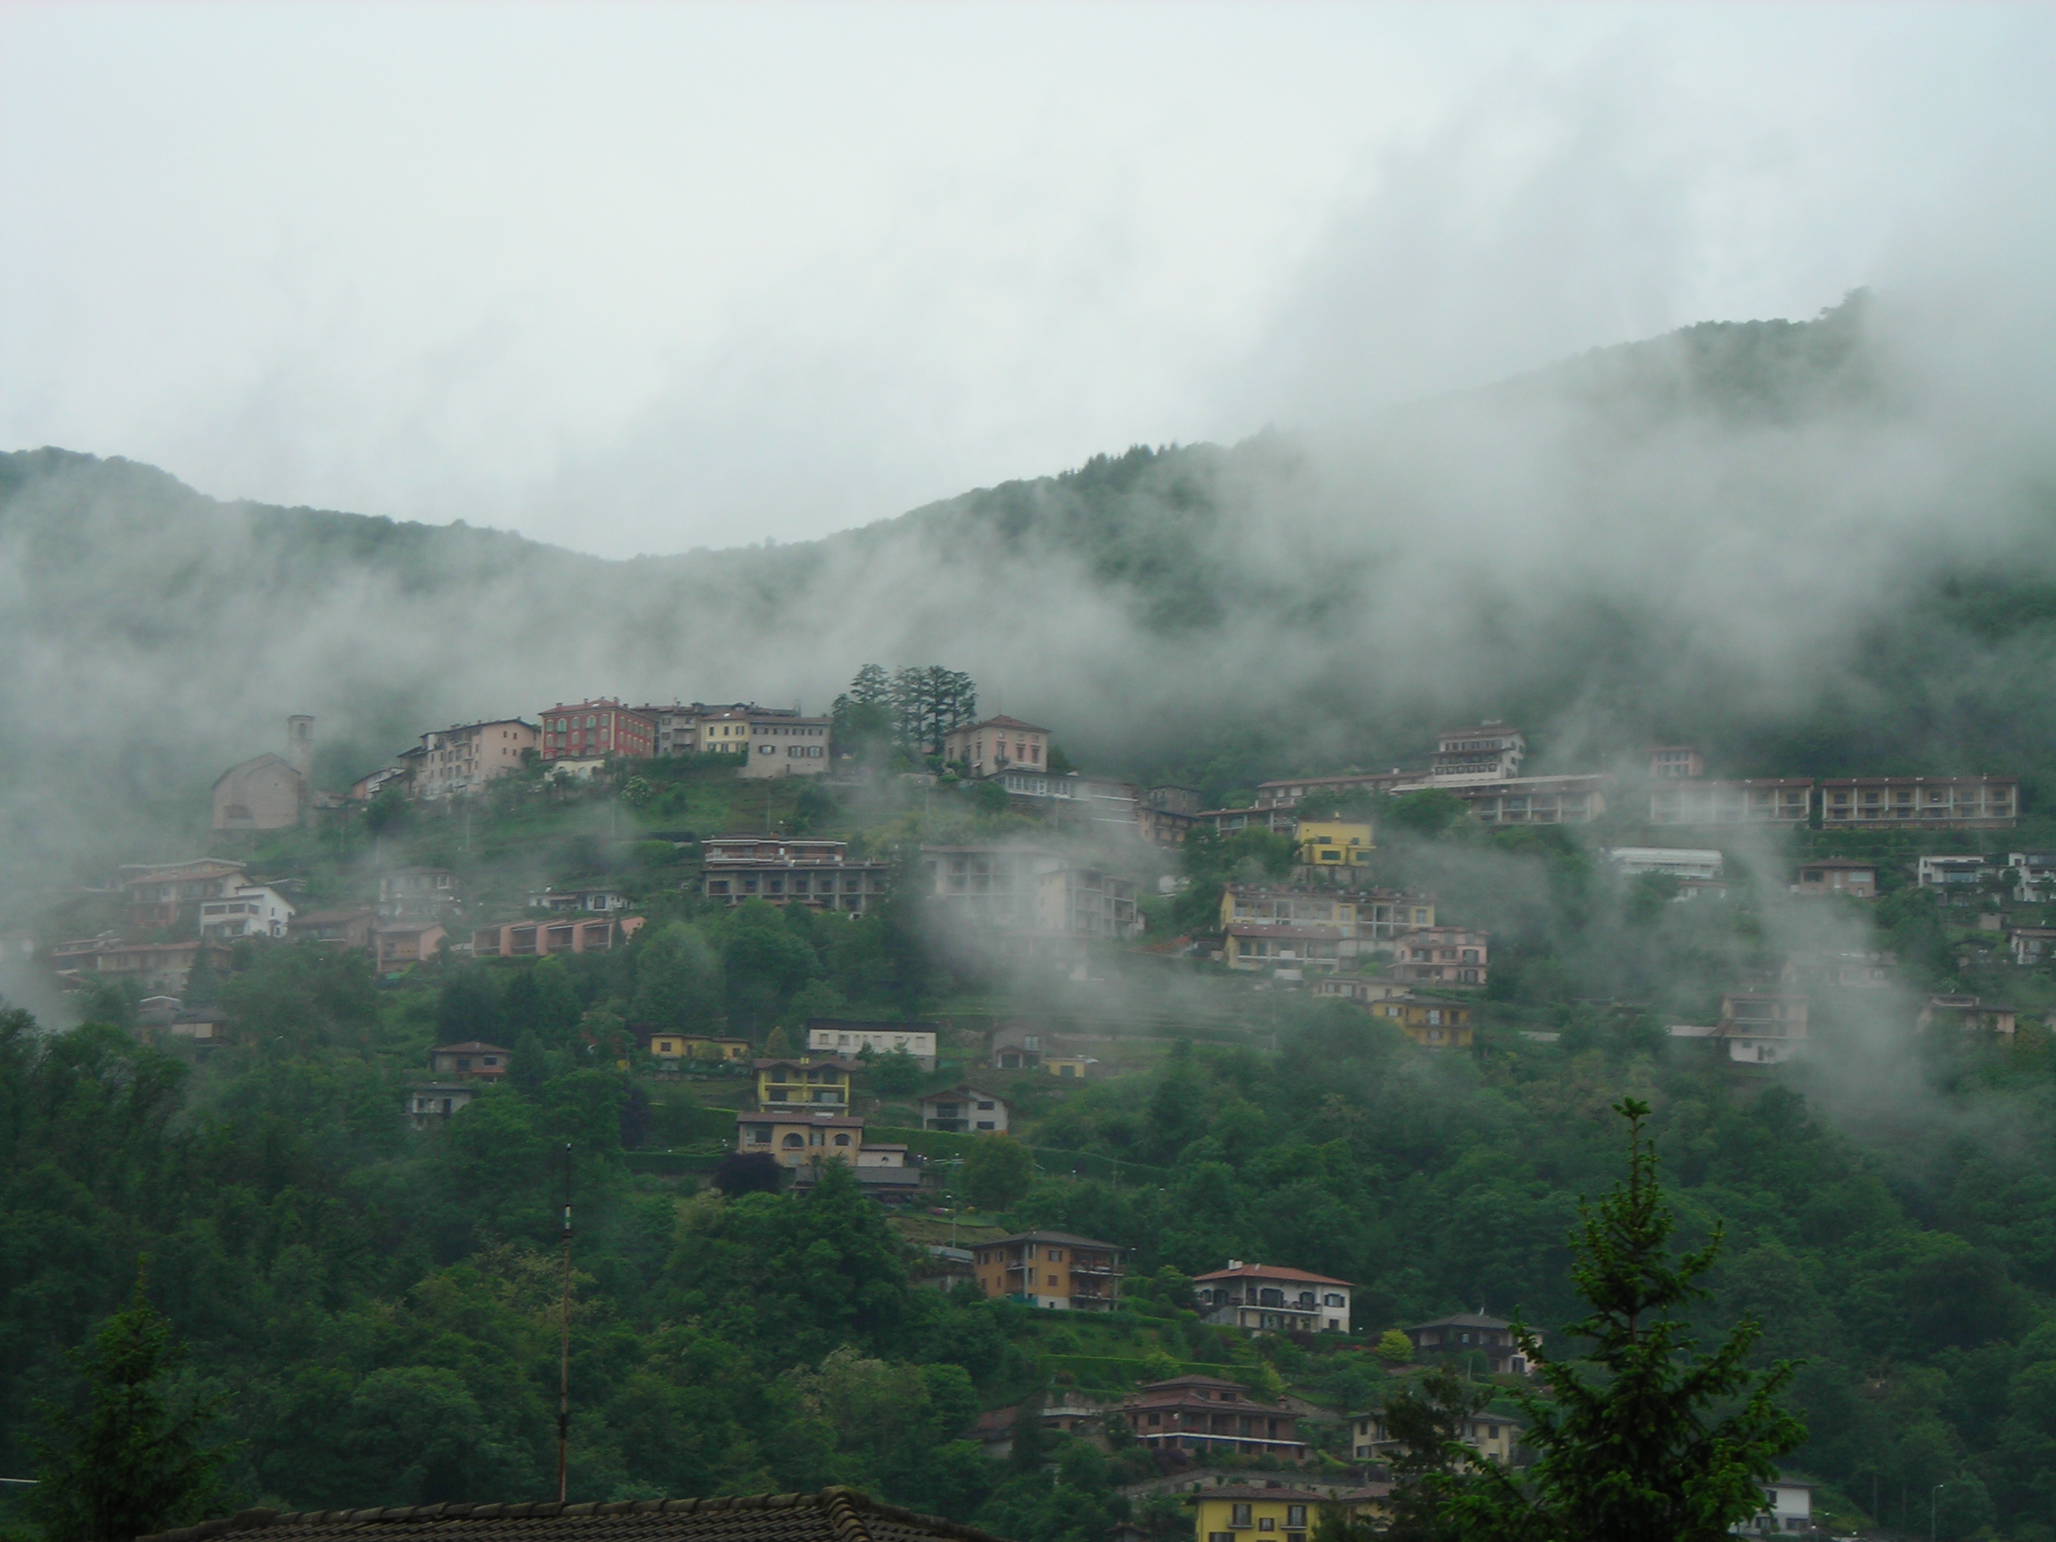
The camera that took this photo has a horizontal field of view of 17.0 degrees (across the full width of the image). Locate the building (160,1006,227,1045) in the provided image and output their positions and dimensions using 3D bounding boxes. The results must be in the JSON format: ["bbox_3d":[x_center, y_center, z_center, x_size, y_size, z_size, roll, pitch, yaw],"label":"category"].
[{"bbox_3d":[-120.490,37.260,995.000,8.500,6.620,7.500,-2,-11,10],"label":"building"}]

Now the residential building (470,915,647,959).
[{"bbox_3d":[-73.530,26.220,1075.000,24.000,7.670,11.000,-3,-11,18],"label":"residential building"}]

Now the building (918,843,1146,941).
[{"bbox_3d":[0.230,19.660,1070.000,31.800,14.510,14.000,4,-11,-20],"label":"building"}]

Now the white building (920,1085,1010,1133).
[{"bbox_3d":[-9.320,50.520,1015.000,13.000,6.870,11.000,0,-10,-2],"label":"white building"}]

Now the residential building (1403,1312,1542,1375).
[{"bbox_3d":[55.090,70.920,850.000,15.000,7.690,9.800,8,-13,-38],"label":"residential building"}]

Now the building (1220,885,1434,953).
[{"bbox_3d":[47.020,23.260,1085.000,32.000,9.970,10.000,2,-10,-13],"label":"building"}]

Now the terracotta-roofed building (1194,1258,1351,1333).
[{"bbox_3d":[28.190,60.660,790.000,16.600,8.430,9.500,9,-13,-41],"label":"terracotta-roofed building"}]

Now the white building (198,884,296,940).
[{"bbox_3d":[-121.340,22.300,1070.000,9.370,9.550,12.200,-7,-12,36],"label":"white building"}]

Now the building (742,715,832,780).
[{"bbox_3d":[-44.440,-3.810,1270.000,15.500,12.450,11.000,1,-10,-6],"label":"building"}]

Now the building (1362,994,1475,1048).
[{"bbox_3d":[59.130,37.940,1040.000,14.200,8.560,9.000,2,-10,-13],"label":"building"}]

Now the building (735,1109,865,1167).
[{"bbox_3d":[-30.050,48.760,910.000,15.940,8.250,10.000,1,-10,-8],"label":"building"}]

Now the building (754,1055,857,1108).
[{"bbox_3d":[-32.680,46.810,1015.000,13.900,9.220,10.000,2,-10,-9],"label":"building"}]

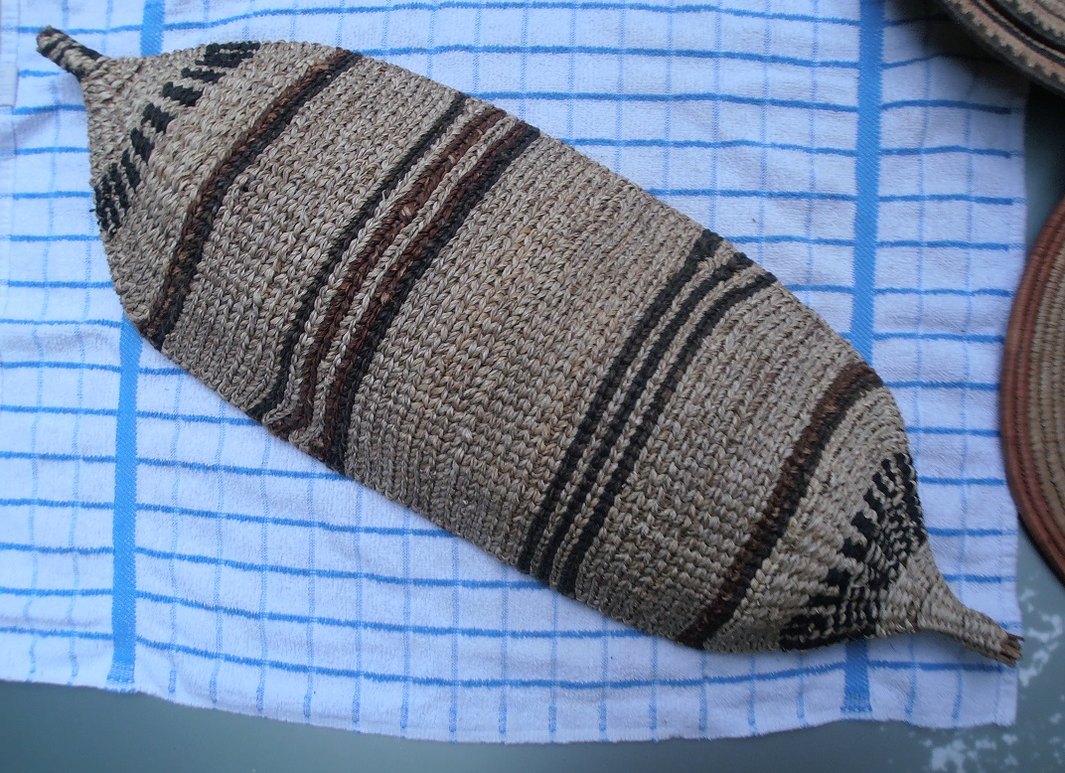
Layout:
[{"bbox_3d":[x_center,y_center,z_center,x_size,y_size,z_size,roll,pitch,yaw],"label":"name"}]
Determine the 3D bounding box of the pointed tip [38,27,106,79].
[{"bbox_3d":[-0.297,-0.214,0.655,0.039,0.017,0.021,32,90,5],"label":"pointed tip"}]

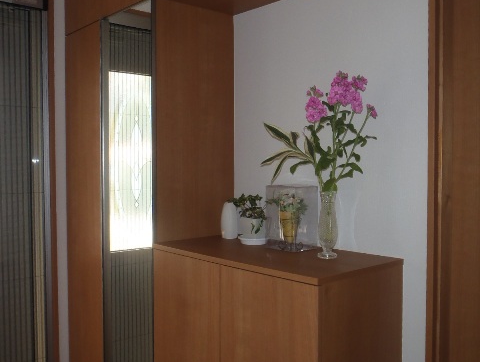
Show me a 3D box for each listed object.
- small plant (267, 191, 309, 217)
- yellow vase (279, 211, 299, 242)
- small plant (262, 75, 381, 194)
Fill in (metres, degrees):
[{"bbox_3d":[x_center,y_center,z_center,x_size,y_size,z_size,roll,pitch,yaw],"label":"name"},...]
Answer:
[{"bbox_3d":[0.180,0.089,1.965,0.110,0.100,0.145,-2,3,-41],"label":"small plant"},{"bbox_3d":[0.185,0.177,1.972,0.077,0.124,0.077,0,1,0],"label":"yellow vase"},{"bbox_3d":[0.276,-0.172,1.800,0.260,0.420,0.360,-2,3,-41],"label":"small plant"}]

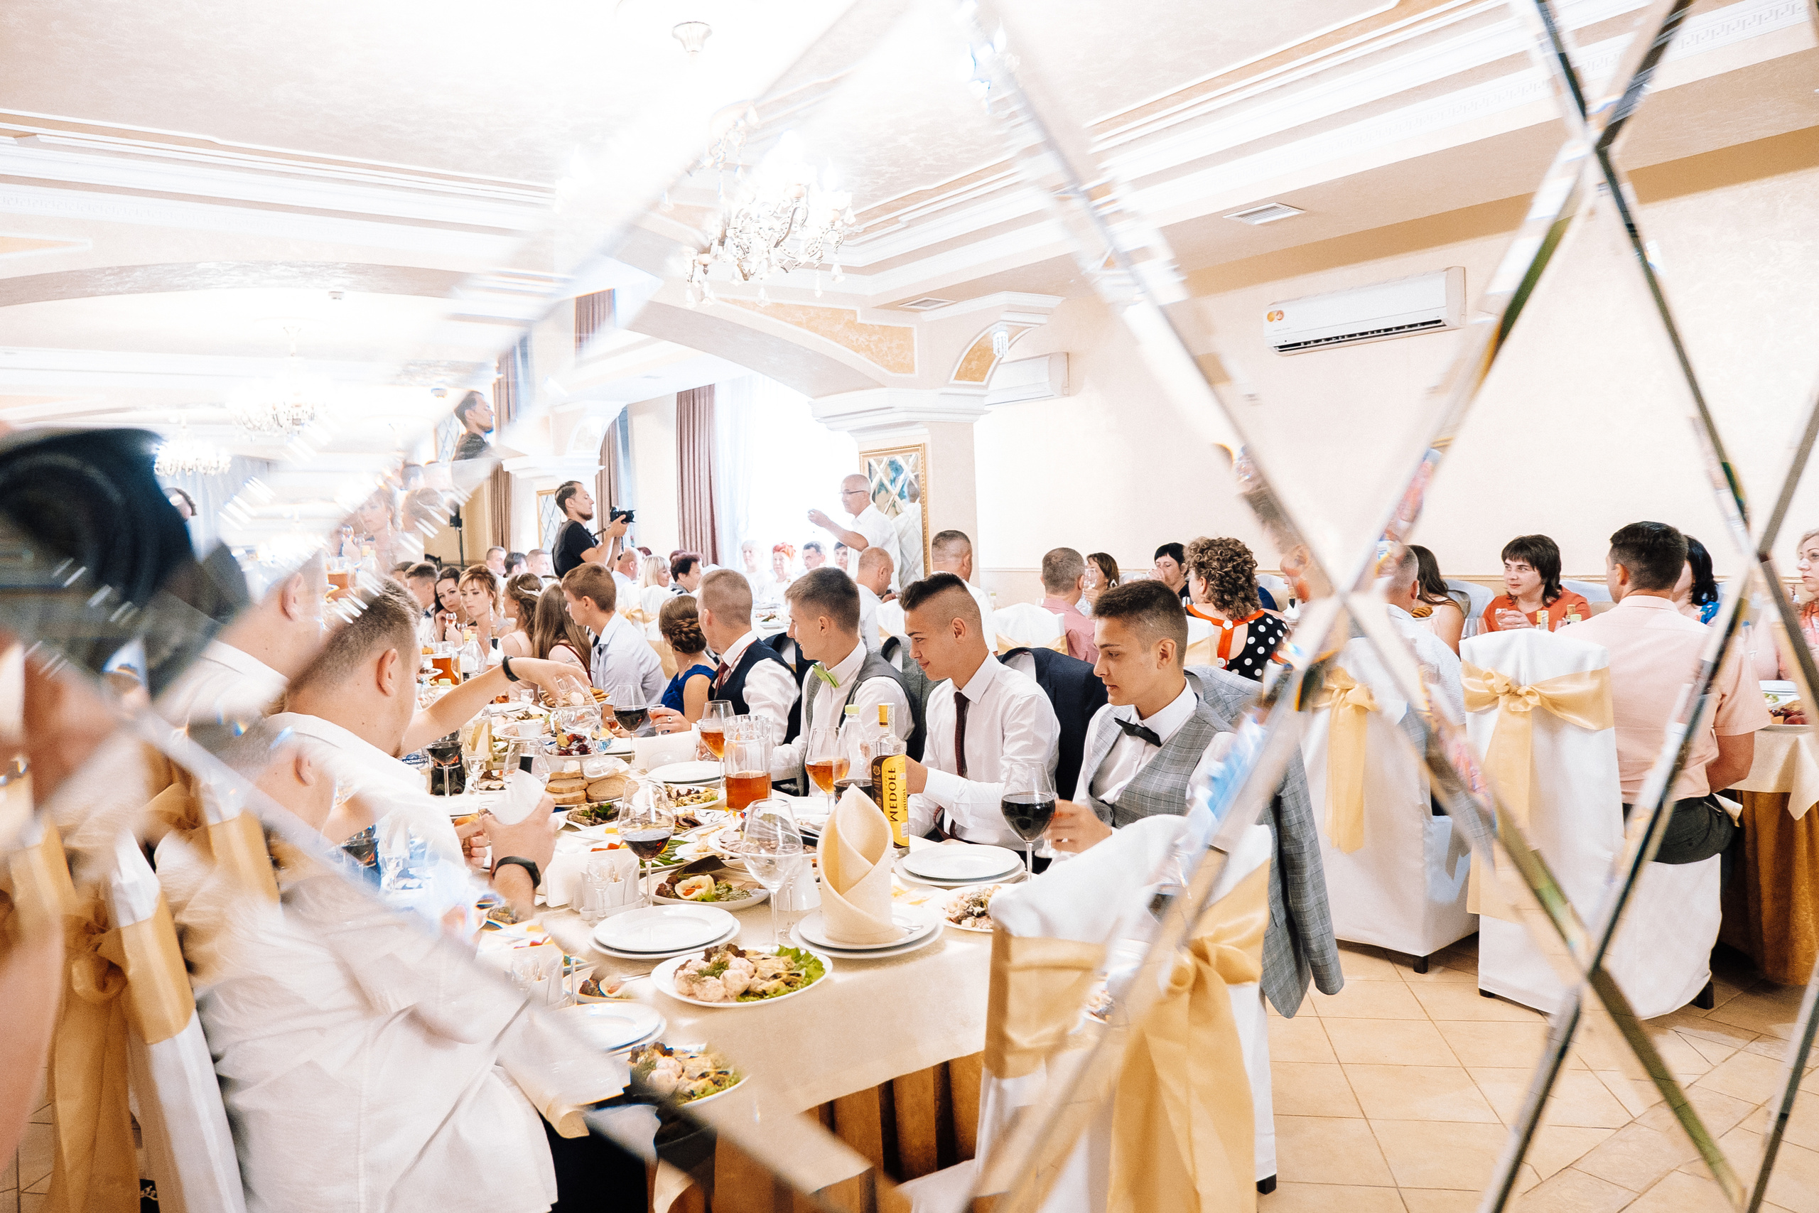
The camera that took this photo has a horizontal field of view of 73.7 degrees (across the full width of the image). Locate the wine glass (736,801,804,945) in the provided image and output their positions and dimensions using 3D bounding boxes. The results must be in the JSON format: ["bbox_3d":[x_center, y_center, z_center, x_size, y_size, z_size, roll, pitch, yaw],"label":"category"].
[{"bbox_3d":[-0.219,0.415,1.877,0.094,0.230,0.094,-2,5,0],"label":"wine glass"}]

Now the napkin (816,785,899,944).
[{"bbox_3d":[-0.081,0.389,1.856,0.127,0.226,0.120,-2,5,-6],"label":"napkin"}]

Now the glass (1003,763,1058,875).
[{"bbox_3d":[0.210,0.382,2.132,0.093,0.228,0.093,-2,5,0],"label":"glass"}]

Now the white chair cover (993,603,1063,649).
[{"bbox_3d":[0.686,0.486,5.091,0.540,1.040,0.460,-5,6,-35],"label":"white chair cover"}]

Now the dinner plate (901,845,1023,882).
[{"bbox_3d":[0.098,0.472,2.195,0.217,0.022,0.217,-2,5,0],"label":"dinner plate"}]

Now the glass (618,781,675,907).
[{"bbox_3d":[-0.450,0.407,2.074,0.093,0.228,0.093,-2,5,0],"label":"glass"}]

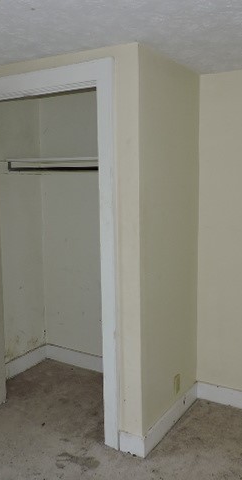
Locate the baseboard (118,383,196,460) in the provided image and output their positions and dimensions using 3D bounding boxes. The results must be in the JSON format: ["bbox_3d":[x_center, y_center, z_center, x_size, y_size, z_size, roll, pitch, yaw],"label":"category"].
[{"bbox_3d":[0.282,1.131,2.918,0.162,0.136,0.861,4,8,31],"label":"baseboard"}]

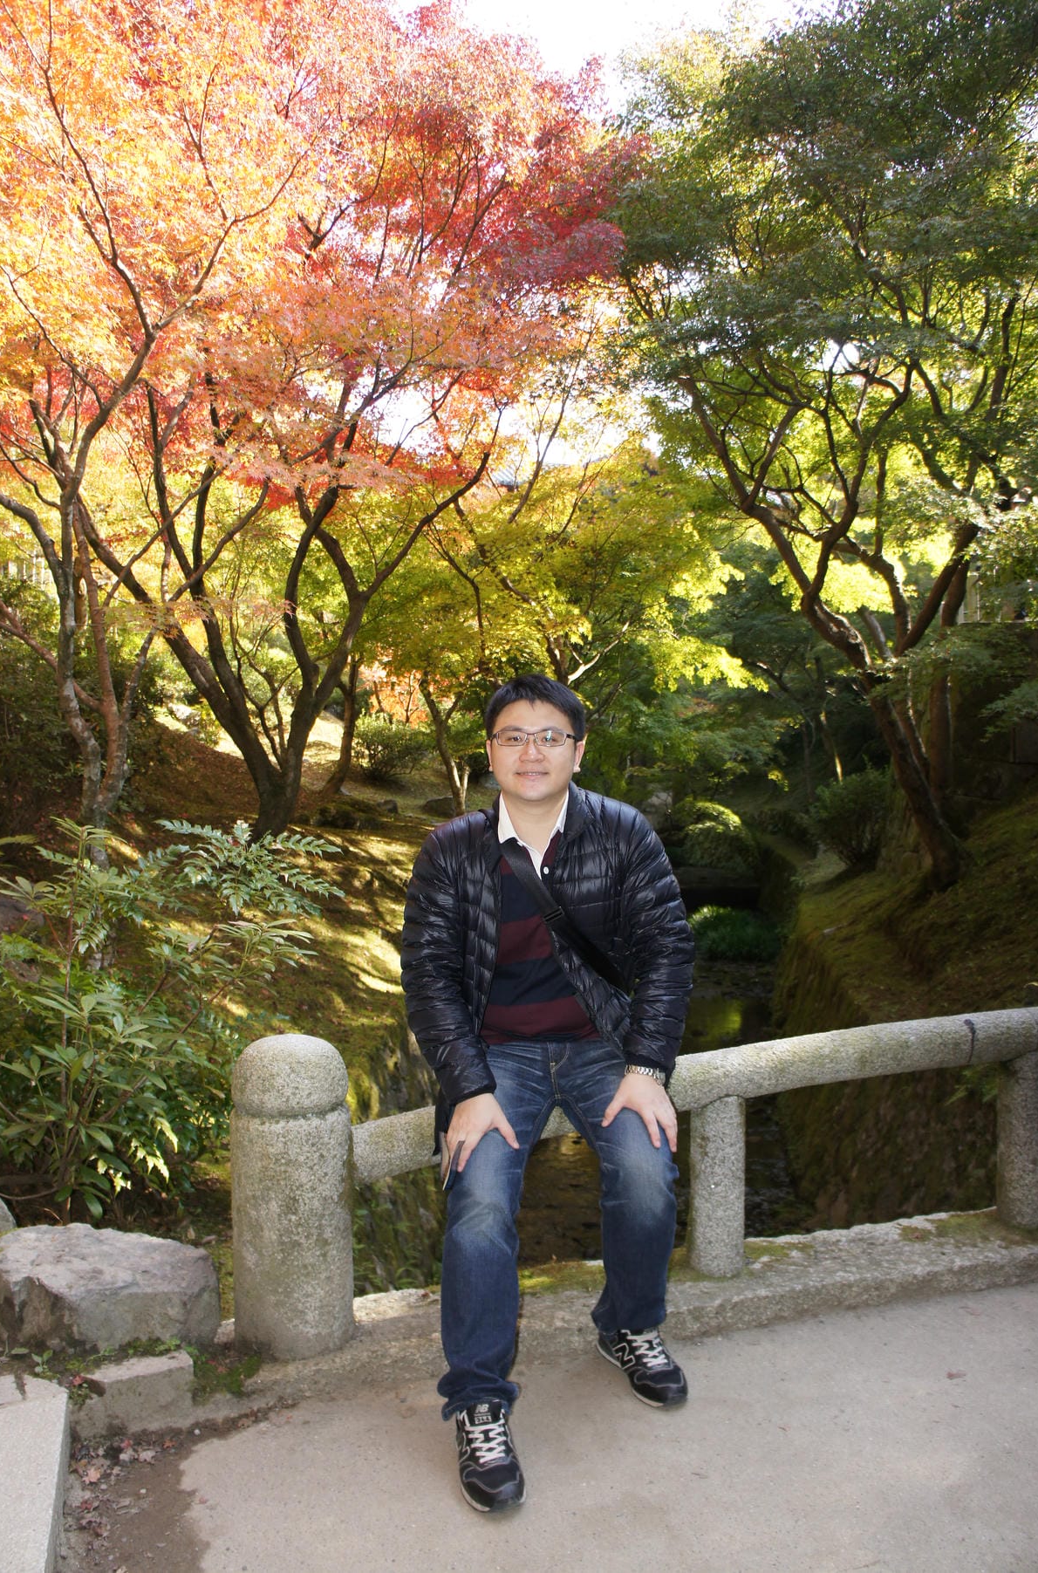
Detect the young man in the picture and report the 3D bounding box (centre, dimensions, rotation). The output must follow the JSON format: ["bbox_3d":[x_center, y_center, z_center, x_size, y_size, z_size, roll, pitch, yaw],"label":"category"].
[{"bbox_3d":[0.090,0.498,2.277,0.600,1.420,0.710,-1,5,-10],"label":"young man"}]

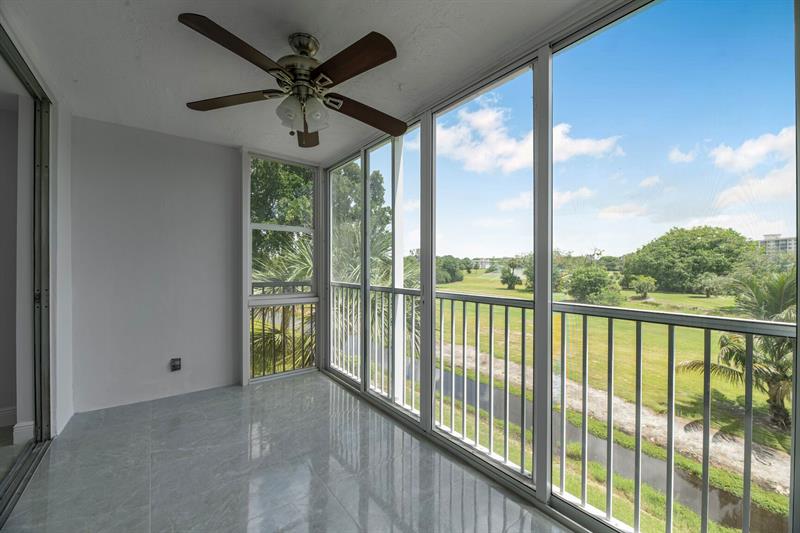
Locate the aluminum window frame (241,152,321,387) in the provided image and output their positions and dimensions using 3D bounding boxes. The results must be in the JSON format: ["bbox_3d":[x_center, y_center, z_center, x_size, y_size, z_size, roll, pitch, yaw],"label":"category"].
[{"bbox_3d":[-1.320,0.010,3.540,0.770,2.400,0.080,0,0,-37],"label":"aluminum window frame"}]

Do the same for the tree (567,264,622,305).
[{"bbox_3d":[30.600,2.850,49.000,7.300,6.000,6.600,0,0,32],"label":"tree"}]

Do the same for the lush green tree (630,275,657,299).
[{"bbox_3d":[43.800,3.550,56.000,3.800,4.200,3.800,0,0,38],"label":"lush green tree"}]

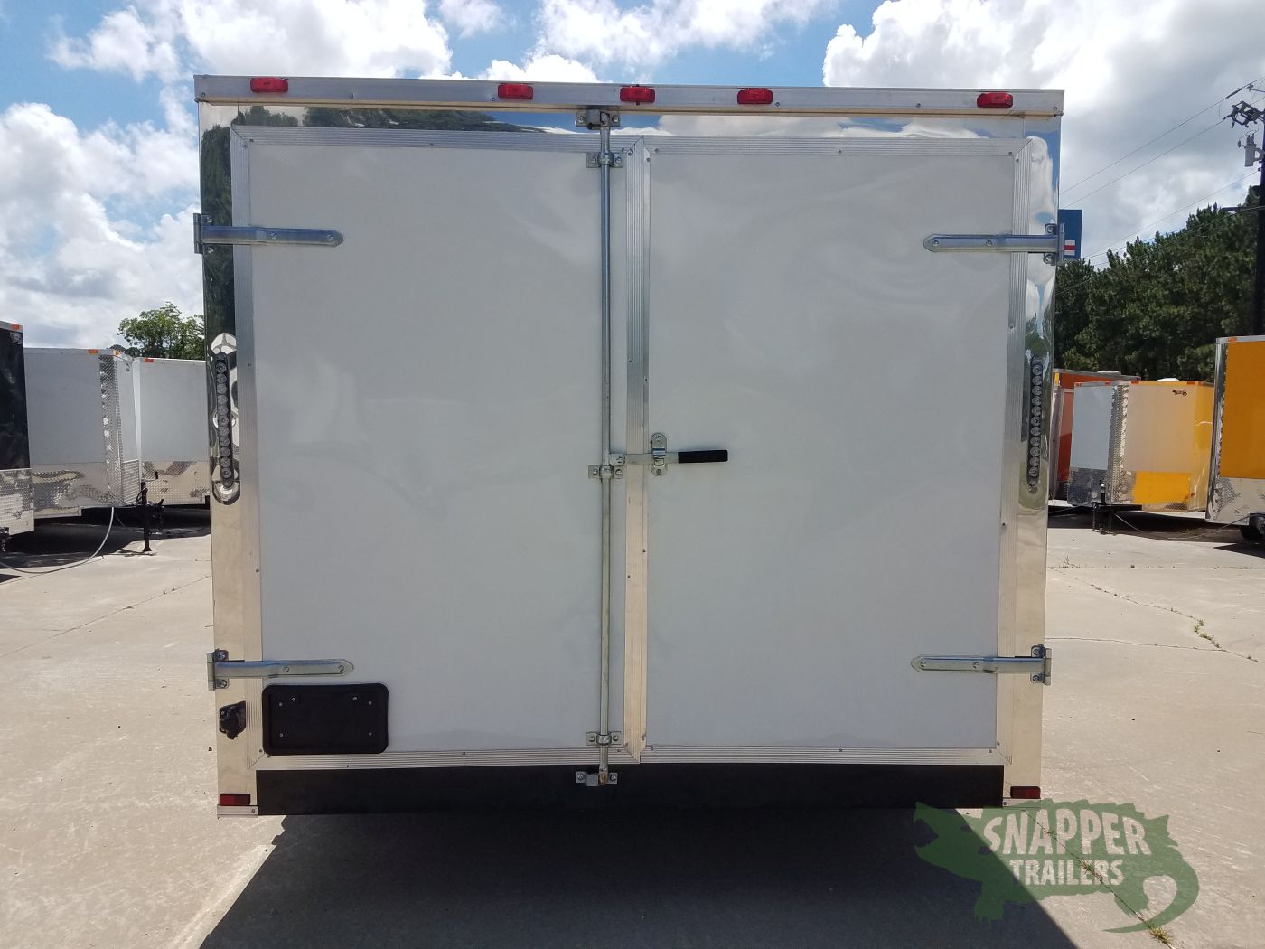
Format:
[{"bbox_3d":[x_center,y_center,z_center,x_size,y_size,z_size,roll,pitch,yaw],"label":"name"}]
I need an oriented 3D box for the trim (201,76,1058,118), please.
[{"bbox_3d":[0.014,-1.107,2.800,2.560,0.078,0.060,0,4,-2],"label":"trim"}]

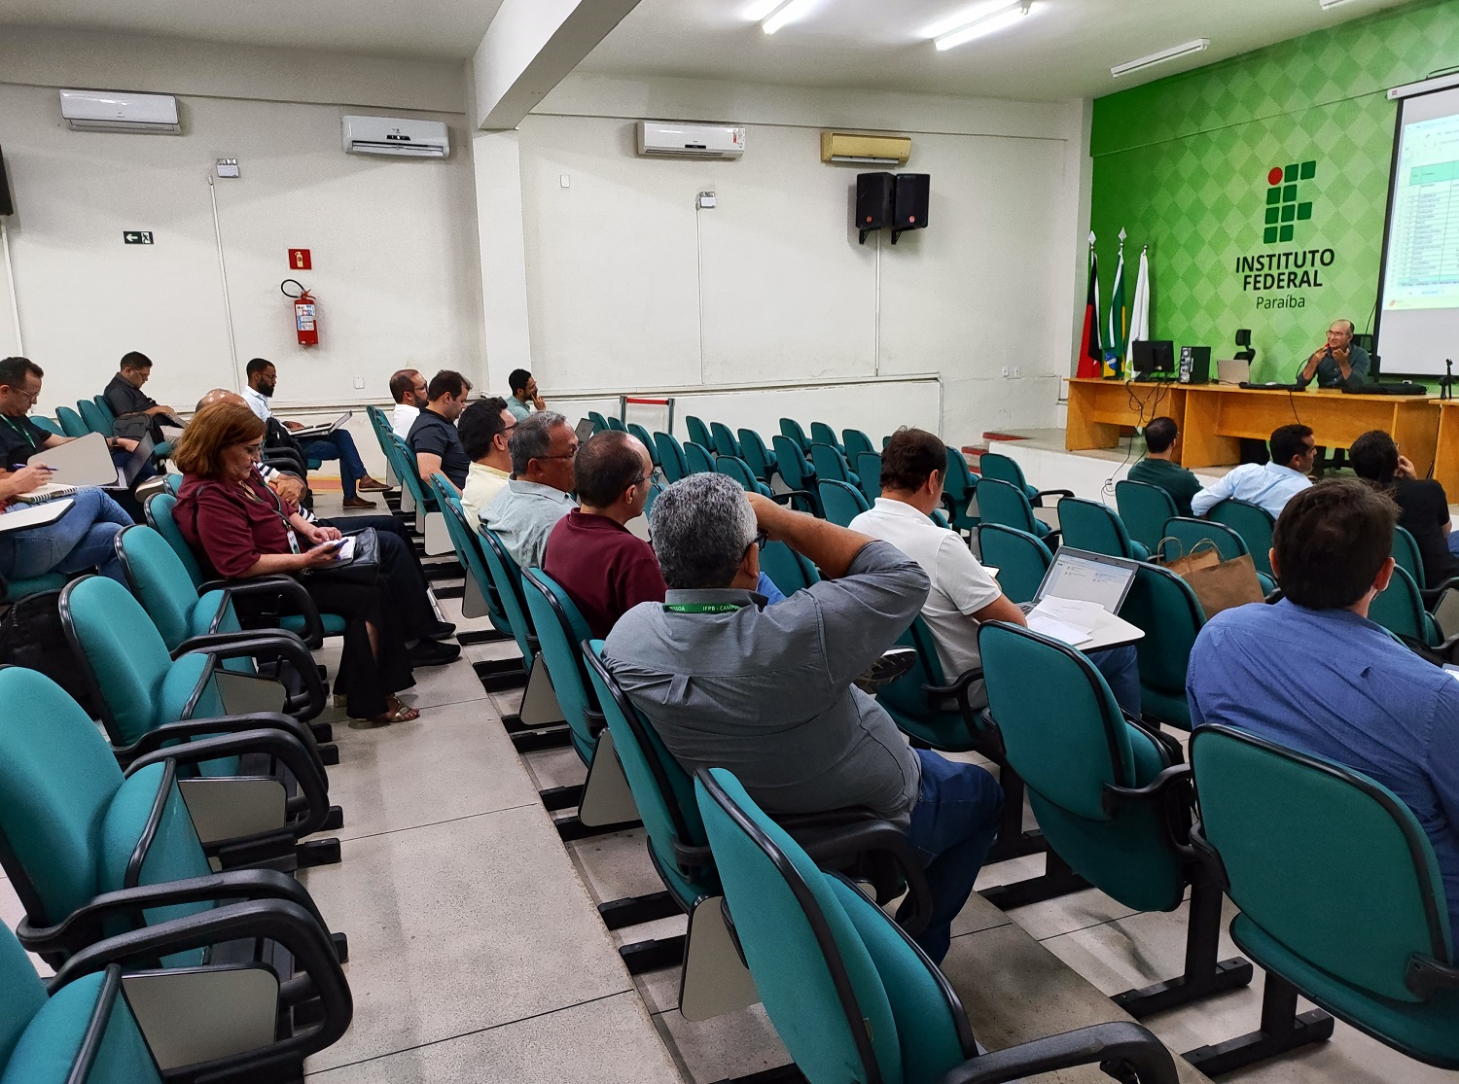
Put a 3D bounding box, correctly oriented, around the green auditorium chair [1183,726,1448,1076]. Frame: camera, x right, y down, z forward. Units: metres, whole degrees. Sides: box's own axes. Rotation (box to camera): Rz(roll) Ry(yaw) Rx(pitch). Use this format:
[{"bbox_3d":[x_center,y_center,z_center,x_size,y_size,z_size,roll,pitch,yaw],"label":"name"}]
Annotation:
[{"bbox_3d":[1.203,0.743,1.906,0.570,0.870,0.620,-6,12,-20],"label":"green auditorium chair"}]

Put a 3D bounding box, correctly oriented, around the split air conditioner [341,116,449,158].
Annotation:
[{"bbox_3d":[-3.320,-4.041,10.134,0.988,0.320,0.230,-6,13,-21],"label":"split air conditioner"}]

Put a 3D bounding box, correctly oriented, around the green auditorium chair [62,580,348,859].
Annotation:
[{"bbox_3d":[-1.226,0.506,2.426,0.520,0.920,0.660,-6,13,-22],"label":"green auditorium chair"}]

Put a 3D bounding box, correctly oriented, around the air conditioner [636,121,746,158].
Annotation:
[{"bbox_3d":[-0.396,-4.192,10.557,1.100,0.305,0.220,-6,13,-22],"label":"air conditioner"}]

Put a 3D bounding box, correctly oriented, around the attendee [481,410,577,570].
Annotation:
[{"bbox_3d":[-0.356,0.161,3.413,0.920,1.230,0.540,-7,13,-27],"label":"attendee"}]

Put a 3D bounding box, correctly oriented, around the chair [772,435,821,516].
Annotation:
[{"bbox_3d":[0.719,-0.419,8.359,0.570,0.860,0.660,-6,13,-22],"label":"chair"}]

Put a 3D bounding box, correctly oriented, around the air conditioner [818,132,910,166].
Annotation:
[{"bbox_3d":[1.640,-4.703,12.112,1.080,0.320,0.240,-6,13,-22],"label":"air conditioner"}]

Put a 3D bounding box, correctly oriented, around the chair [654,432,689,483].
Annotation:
[{"bbox_3d":[-0.239,-0.423,8.082,0.570,0.860,0.660,-6,13,-22],"label":"chair"}]

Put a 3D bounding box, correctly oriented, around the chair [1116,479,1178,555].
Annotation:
[{"bbox_3d":[2.753,0.028,6.376,0.560,0.920,0.650,-6,13,-22],"label":"chair"}]

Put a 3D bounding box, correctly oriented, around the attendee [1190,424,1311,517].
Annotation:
[{"bbox_3d":[3.116,-0.038,5.776,0.780,1.280,0.680,-5,12,-17],"label":"attendee"}]

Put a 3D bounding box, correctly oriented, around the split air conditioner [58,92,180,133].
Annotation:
[{"bbox_3d":[-5.609,-3.956,9.346,0.920,0.300,0.220,-6,13,-22],"label":"split air conditioner"}]

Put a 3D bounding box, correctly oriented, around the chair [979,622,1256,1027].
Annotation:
[{"bbox_3d":[0.899,0.610,2.483,0.540,0.841,0.610,-6,13,-22],"label":"chair"}]

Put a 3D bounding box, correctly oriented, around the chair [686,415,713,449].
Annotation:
[{"bbox_3d":[-0.084,-0.813,10.290,0.550,0.870,0.620,-6,13,-21],"label":"chair"}]

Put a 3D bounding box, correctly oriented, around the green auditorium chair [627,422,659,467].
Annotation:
[{"bbox_3d":[-0.524,-0.571,8.815,0.570,0.860,0.660,-6,13,-22],"label":"green auditorium chair"}]

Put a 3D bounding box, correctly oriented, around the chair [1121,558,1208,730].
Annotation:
[{"bbox_3d":[1.625,0.464,3.509,0.570,0.870,0.620,-6,13,-21],"label":"chair"}]

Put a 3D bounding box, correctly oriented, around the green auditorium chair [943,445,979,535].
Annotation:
[{"bbox_3d":[1.921,-0.329,7.968,0.550,0.870,0.620,-6,13,-21],"label":"green auditorium chair"}]

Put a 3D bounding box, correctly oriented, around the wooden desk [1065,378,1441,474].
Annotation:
[{"bbox_3d":[4.675,-1.064,9.419,0.780,0.760,3.760,-6,13,-22],"label":"wooden desk"}]

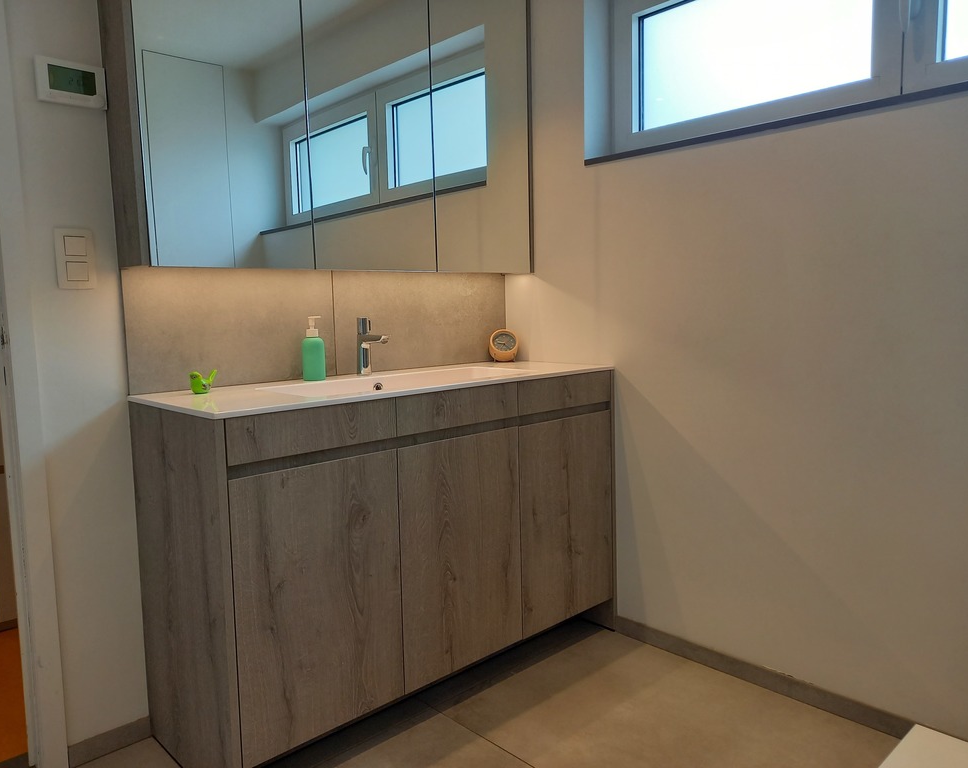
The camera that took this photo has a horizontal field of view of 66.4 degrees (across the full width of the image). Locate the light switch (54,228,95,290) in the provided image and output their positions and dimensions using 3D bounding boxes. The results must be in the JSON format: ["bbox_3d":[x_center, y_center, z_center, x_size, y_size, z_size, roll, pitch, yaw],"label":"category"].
[{"bbox_3d":[-0.985,-0.301,1.783,0.084,0.144,0.011,-7,8,-43],"label":"light switch"}]

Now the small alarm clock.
[{"bbox_3d":[0.076,-0.138,2.724,0.109,0.116,0.100,-1,6,2],"label":"small alarm clock"}]

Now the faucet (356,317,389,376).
[{"bbox_3d":[-0.342,-0.113,2.264,0.046,0.180,0.143,-7,8,-43],"label":"faucet"}]

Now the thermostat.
[{"bbox_3d":[-0.974,-0.709,1.748,0.143,0.094,0.028,-7,8,-43],"label":"thermostat"}]

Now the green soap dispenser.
[{"bbox_3d":[-0.505,-0.106,2.185,0.067,0.190,0.067,-1,6,0],"label":"green soap dispenser"}]

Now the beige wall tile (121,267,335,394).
[{"bbox_3d":[-0.688,-0.157,2.080,0.613,0.322,0.010,-7,8,-43],"label":"beige wall tile"}]

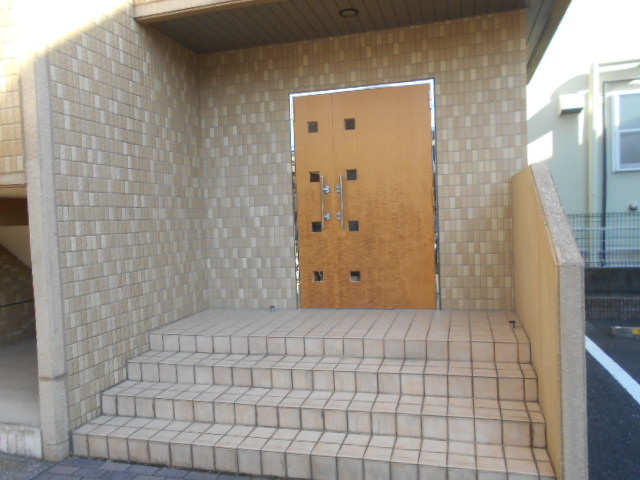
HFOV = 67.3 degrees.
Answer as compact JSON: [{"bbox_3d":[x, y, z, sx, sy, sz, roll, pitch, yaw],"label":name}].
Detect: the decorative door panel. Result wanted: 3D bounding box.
[{"bbox_3d":[0.420,-0.389,4.594,1.385,2.110,0.130,-2,2,15],"label":"decorative door panel"}]

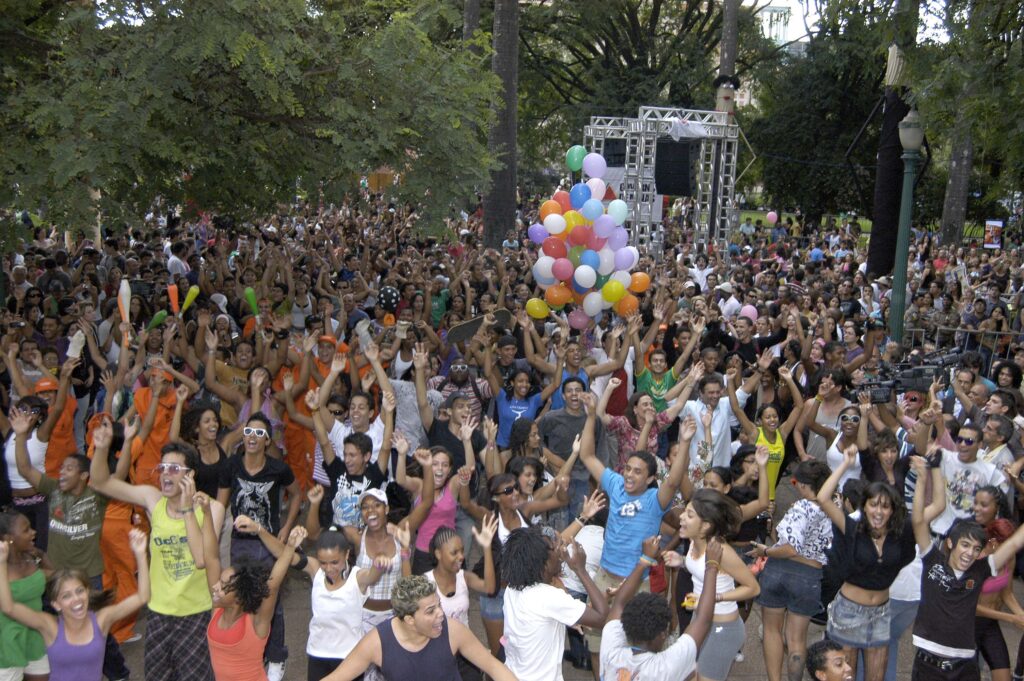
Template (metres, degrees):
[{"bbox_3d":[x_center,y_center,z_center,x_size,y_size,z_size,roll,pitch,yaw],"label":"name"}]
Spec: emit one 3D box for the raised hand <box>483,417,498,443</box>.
[{"bbox_3d":[-0.114,0.488,5.550,0.085,0.155,0.065,5,11,17],"label":"raised hand"}]

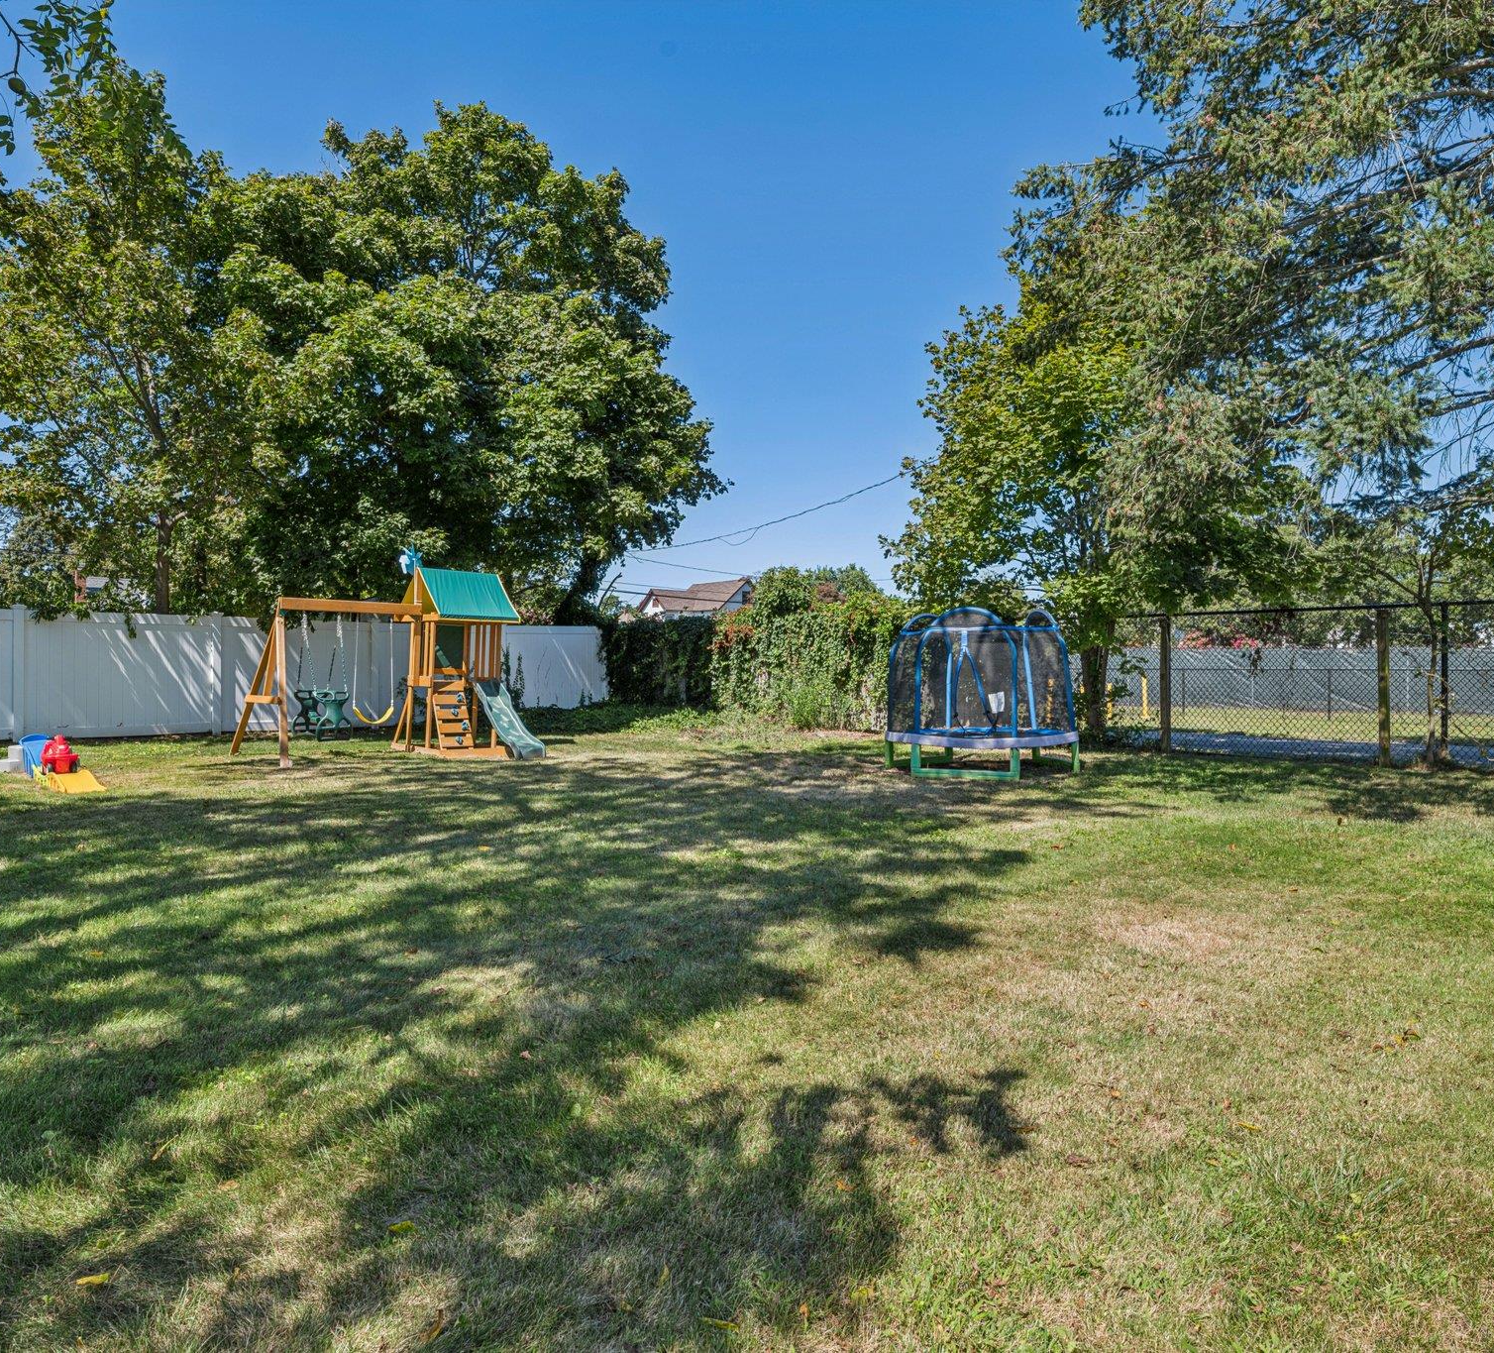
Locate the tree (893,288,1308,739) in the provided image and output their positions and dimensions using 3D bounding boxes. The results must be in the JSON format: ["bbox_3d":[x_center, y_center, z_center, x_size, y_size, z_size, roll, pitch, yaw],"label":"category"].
[{"bbox_3d":[4.930,-2.280,14.300,5.800,6.400,5.600,0,0,0],"label":"tree"}]

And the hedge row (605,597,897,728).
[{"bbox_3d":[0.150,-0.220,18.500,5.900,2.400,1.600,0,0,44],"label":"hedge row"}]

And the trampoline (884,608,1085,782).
[{"bbox_3d":[2.630,0.150,11.300,2.150,1.790,2.150,0,0,26],"label":"trampoline"}]

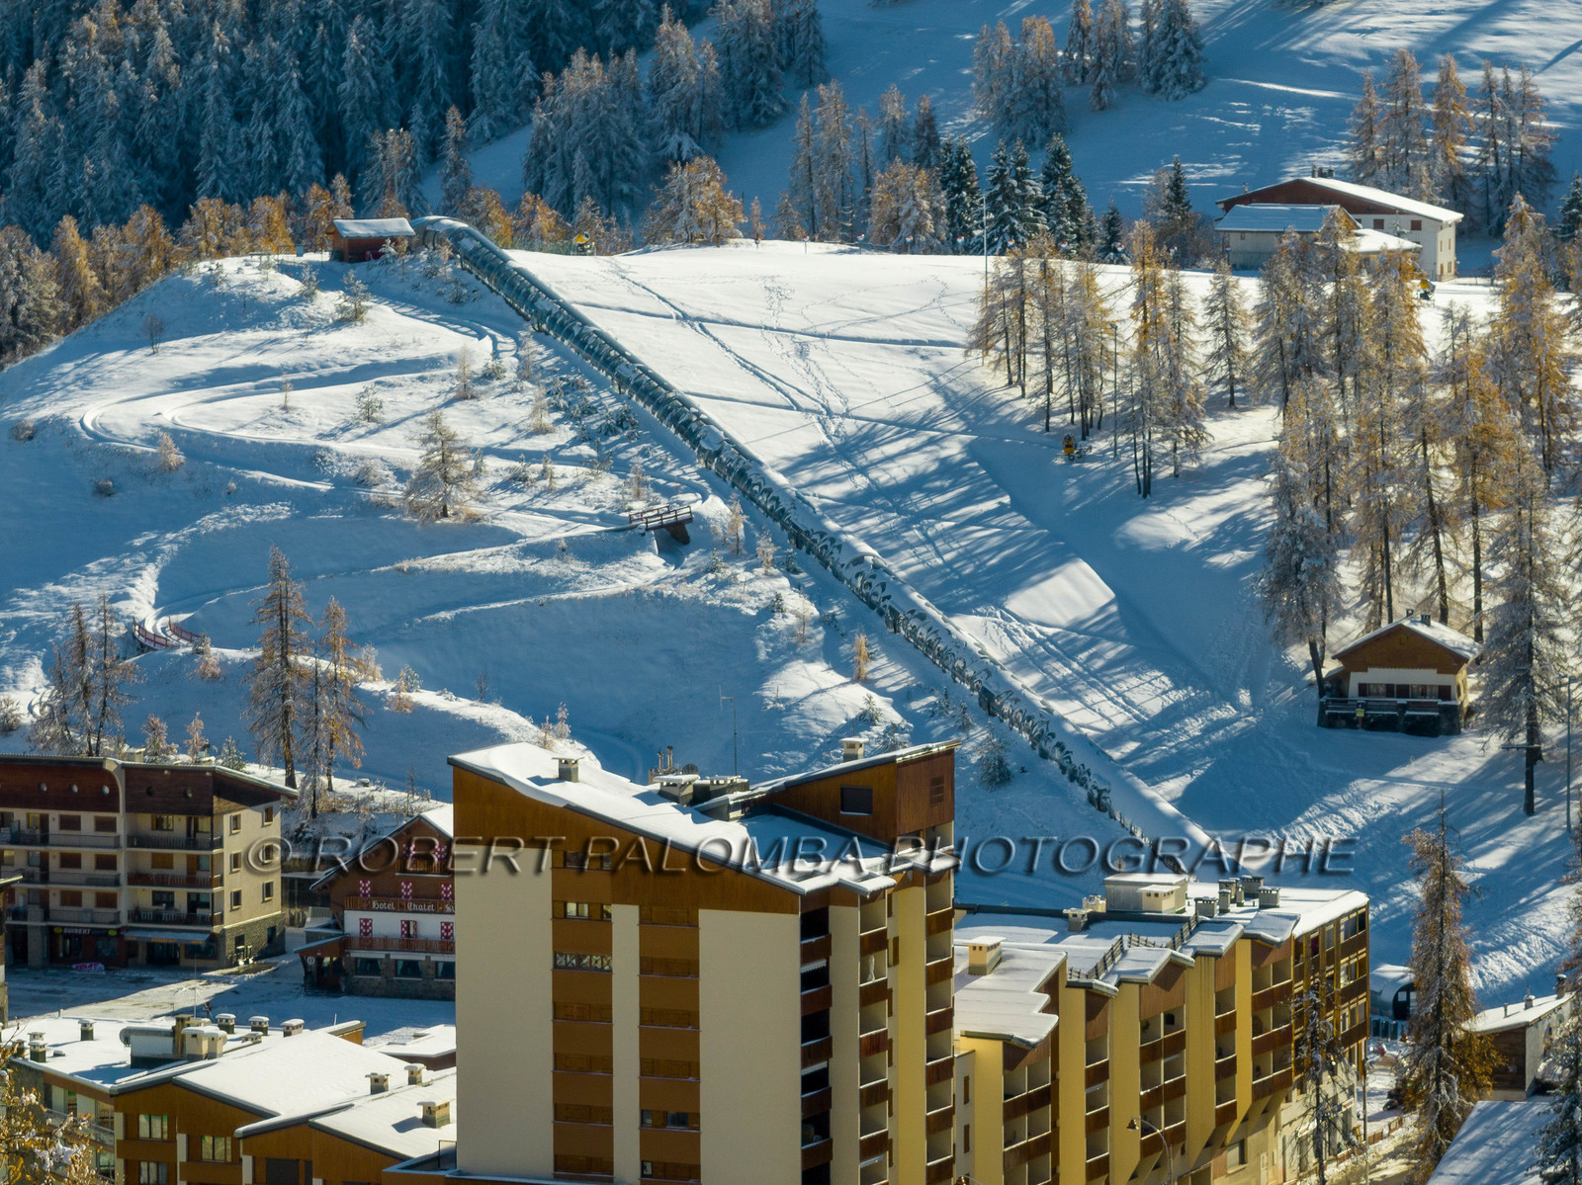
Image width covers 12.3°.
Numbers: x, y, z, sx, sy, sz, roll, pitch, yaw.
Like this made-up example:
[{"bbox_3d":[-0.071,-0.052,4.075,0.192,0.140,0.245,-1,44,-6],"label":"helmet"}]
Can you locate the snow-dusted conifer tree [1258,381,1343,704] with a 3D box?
[{"bbox_3d":[41.120,-4.093,594.000,6.890,26.150,6.890,0,5,0],"label":"snow-dusted conifer tree"}]

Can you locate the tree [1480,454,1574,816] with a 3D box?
[{"bbox_3d":[52.791,2.706,528.000,6.477,26.396,6.477,0,5,0],"label":"tree"}]

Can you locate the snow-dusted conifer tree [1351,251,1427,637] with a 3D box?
[{"bbox_3d":[46.377,-11.294,572.000,5.767,30.700,5.767,0,5,0],"label":"snow-dusted conifer tree"}]

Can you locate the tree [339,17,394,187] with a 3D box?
[{"bbox_3d":[-53.759,-62.198,930.000,7.032,21.458,7.032,0,5,0],"label":"tree"}]

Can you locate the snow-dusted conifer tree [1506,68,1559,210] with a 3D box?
[{"bbox_3d":[90.229,-55.050,895.000,6.170,18.350,6.170,0,5,0],"label":"snow-dusted conifer tree"}]

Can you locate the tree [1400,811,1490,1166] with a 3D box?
[{"bbox_3d":[40.217,24.609,452.000,5.772,22.672,5.772,0,5,0],"label":"tree"}]

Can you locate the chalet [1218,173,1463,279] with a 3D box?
[{"bbox_3d":[59.750,-39.661,800.000,24.500,11.200,19.000,1,5,17],"label":"chalet"}]

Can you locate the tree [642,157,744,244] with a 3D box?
[{"bbox_3d":[-9.244,-36.749,692.000,9.530,8.370,9.530,0,5,0],"label":"tree"}]

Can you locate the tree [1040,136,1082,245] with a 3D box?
[{"bbox_3d":[26.520,-39.239,724.000,4.260,11.560,4.260,0,5,0],"label":"tree"}]

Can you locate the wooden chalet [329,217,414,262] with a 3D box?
[{"bbox_3d":[-39.021,-32.886,685.000,7.100,4.000,4.900,-2,5,-20],"label":"wooden chalet"}]

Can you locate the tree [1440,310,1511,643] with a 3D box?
[{"bbox_3d":[53.016,-8.572,570.000,5.555,26.399,5.555,0,5,0],"label":"tree"}]

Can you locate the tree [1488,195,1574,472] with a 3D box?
[{"bbox_3d":[63.413,-21.967,630.000,7.305,24.122,7.305,0,5,0],"label":"tree"}]

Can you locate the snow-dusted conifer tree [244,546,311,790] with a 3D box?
[{"bbox_3d":[-39.049,5.741,560.000,5.180,18.630,5.180,0,5,0],"label":"snow-dusted conifer tree"}]

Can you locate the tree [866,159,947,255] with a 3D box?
[{"bbox_3d":[11.182,-37.123,708.000,7.490,8.800,7.490,0,5,0],"label":"tree"}]

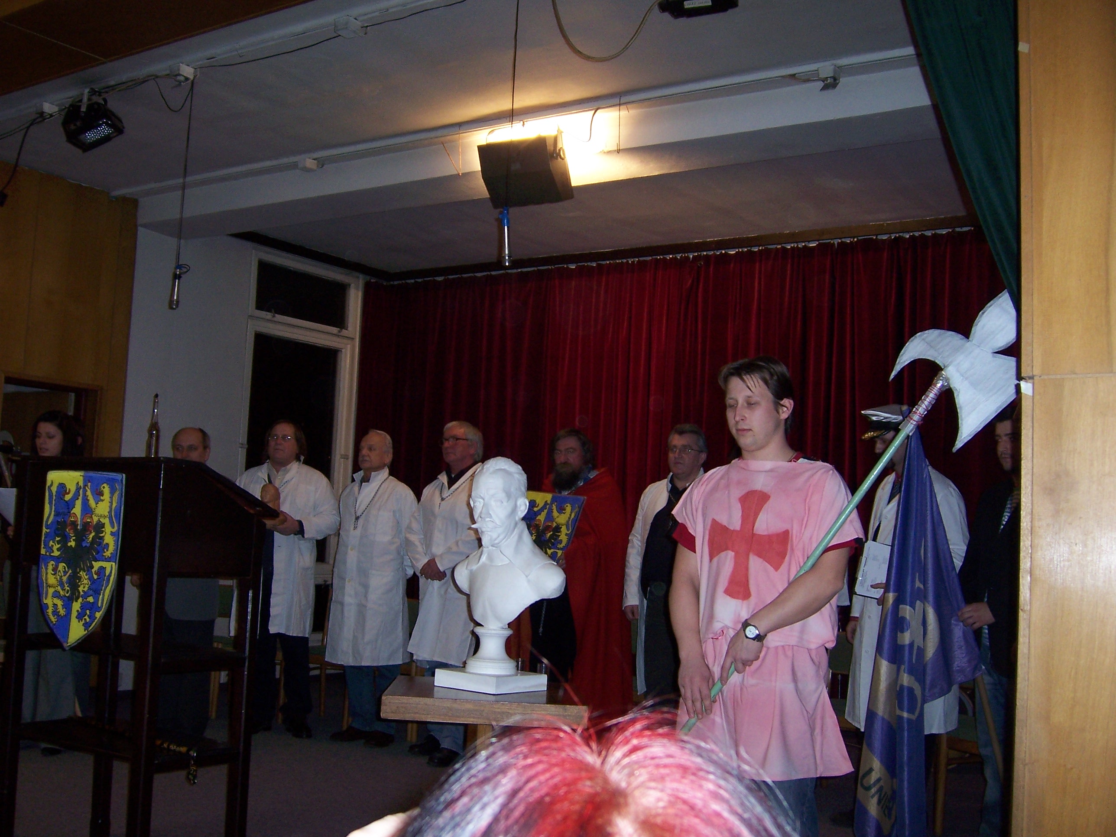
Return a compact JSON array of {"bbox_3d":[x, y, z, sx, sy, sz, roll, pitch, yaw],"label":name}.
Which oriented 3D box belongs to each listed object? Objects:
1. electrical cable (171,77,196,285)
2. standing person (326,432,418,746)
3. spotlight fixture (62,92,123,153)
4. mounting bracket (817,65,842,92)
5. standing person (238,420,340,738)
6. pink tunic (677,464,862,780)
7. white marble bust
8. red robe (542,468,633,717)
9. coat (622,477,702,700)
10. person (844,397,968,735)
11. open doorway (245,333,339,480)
[{"bbox_3d":[-1.603,-1.019,4.980,0.050,0.900,0.060,0,-5,33],"label":"electrical cable"},{"bbox_3d":[-1.042,0.940,6.501,0.540,1.740,0.380,-1,-6,38],"label":"standing person"},{"bbox_3d":[-2.064,-1.310,5.150,0.260,0.160,0.190,5,-42,-31],"label":"spotlight fixture"},{"bbox_3d":[1.158,-1.454,4.950,0.080,0.090,0.080,-1,-5,33],"label":"mounting bracket"},{"bbox_3d":[-1.516,0.885,6.500,0.570,1.770,0.430,2,-4,10],"label":"standing person"},{"bbox_3d":[0.569,0.534,3.150,0.520,0.840,0.330,-1,-5,33],"label":"pink tunic"},{"bbox_3d":[-0.155,0.394,3.650,0.370,0.530,0.260,-1,-5,33],"label":"white marble bust"},{"bbox_3d":[0.064,0.968,5.715,0.620,1.420,0.420,0,-5,32],"label":"red robe"},{"bbox_3d":[0.593,0.763,5.350,0.580,1.050,0.360,0,-5,32],"label":"coat"},{"bbox_3d":[1.521,0.868,5.120,0.440,1.840,0.550,6,-6,-40],"label":"person"},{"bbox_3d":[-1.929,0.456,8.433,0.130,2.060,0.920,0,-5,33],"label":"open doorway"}]

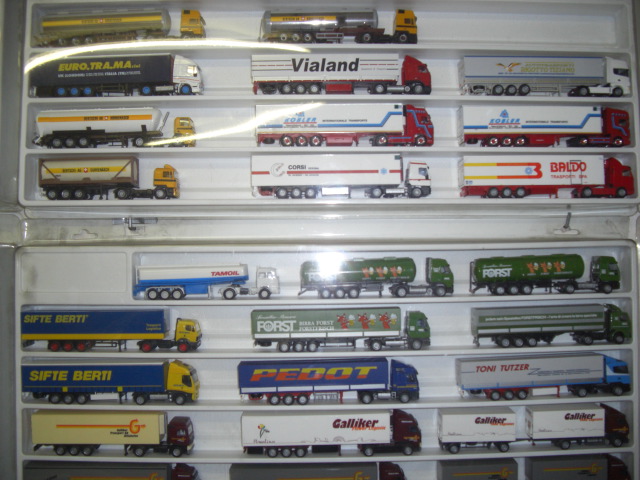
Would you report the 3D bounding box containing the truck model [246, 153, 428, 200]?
[{"bbox_3d":[0.023,-0.067,0.739,0.189,0.045,0.030,0,-3,-1],"label":"truck model"}]

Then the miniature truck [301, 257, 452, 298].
[{"bbox_3d":[0.060,0.040,0.741,0.165,0.043,0.030,0,-2,0],"label":"miniature truck"}]

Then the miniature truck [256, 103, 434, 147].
[{"bbox_3d":[0.027,-0.121,0.742,0.189,0.045,0.030,0,-3,-1],"label":"miniature truck"}]

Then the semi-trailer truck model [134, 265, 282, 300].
[{"bbox_3d":[-0.119,0.045,0.732,0.154,0.037,0.030,-1,-3,0],"label":"semi-trailer truck model"}]

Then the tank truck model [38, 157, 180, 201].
[{"bbox_3d":[-0.225,-0.065,0.742,0.147,0.045,0.029,0,-2,0],"label":"tank truck model"}]

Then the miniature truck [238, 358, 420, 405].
[{"bbox_3d":[0.009,0.152,0.738,0.191,0.044,0.030,0,-2,0],"label":"miniature truck"}]

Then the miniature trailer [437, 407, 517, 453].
[{"bbox_3d":[0.168,0.204,0.737,0.079,0.043,0.030,0,-2,0],"label":"miniature trailer"}]

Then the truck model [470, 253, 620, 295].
[{"bbox_3d":[0.240,0.037,0.734,0.154,0.041,0.030,-1,-3,0],"label":"truck model"}]

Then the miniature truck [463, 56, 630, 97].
[{"bbox_3d":[0.244,-0.174,0.746,0.182,0.044,0.030,0,-3,-1],"label":"miniature truck"}]

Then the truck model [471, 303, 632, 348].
[{"bbox_3d":[0.247,0.092,0.741,0.167,0.043,0.030,0,-2,0],"label":"truck model"}]

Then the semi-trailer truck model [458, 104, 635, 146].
[{"bbox_3d":[0.243,-0.122,0.748,0.180,0.044,0.030,0,-2,0],"label":"semi-trailer truck model"}]

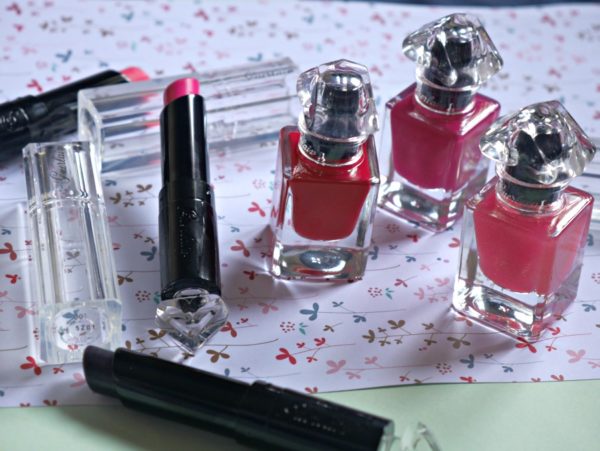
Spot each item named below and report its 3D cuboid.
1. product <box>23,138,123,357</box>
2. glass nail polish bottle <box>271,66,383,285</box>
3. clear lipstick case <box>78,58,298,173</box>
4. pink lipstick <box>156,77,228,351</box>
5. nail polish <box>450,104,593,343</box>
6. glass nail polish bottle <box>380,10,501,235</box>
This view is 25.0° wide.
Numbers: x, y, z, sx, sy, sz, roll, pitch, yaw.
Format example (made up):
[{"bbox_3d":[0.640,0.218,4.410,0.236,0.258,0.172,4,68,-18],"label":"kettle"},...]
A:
[{"bbox_3d":[-0.066,0.006,0.389,0.021,0.021,0.082,-3,33,-13],"label":"product"},{"bbox_3d":[0.008,-0.018,0.397,0.027,0.065,0.031,2,32,-5],"label":"glass nail polish bottle"},{"bbox_3d":[-0.034,-0.039,0.466,0.082,0.021,0.021,-13,37,-27],"label":"clear lipstick case"},{"bbox_3d":[-0.033,-0.006,0.399,0.019,0.017,0.107,1,47,-8],"label":"pink lipstick"},{"bbox_3d":[0.066,-0.005,0.384,0.029,0.065,0.029,23,36,25],"label":"nail polish"},{"bbox_3d":[0.046,-0.035,0.429,0.029,0.065,0.028,24,36,27],"label":"glass nail polish bottle"}]

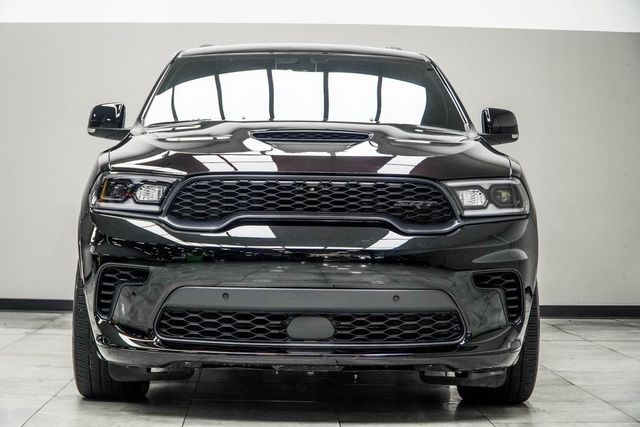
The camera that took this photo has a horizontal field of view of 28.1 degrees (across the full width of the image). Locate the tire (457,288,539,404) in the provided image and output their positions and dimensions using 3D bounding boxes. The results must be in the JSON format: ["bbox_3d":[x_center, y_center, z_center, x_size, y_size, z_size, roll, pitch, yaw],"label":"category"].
[{"bbox_3d":[0.753,0.443,5.661,0.300,0.770,0.770,1,1,-2],"label":"tire"}]

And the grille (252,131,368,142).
[{"bbox_3d":[-0.049,-0.325,5.474,0.510,0.055,0.090,1,1,-2],"label":"grille"}]

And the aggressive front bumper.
[{"bbox_3d":[-0.040,0.318,4.933,1.850,0.610,0.500,1,1,-2],"label":"aggressive front bumper"}]

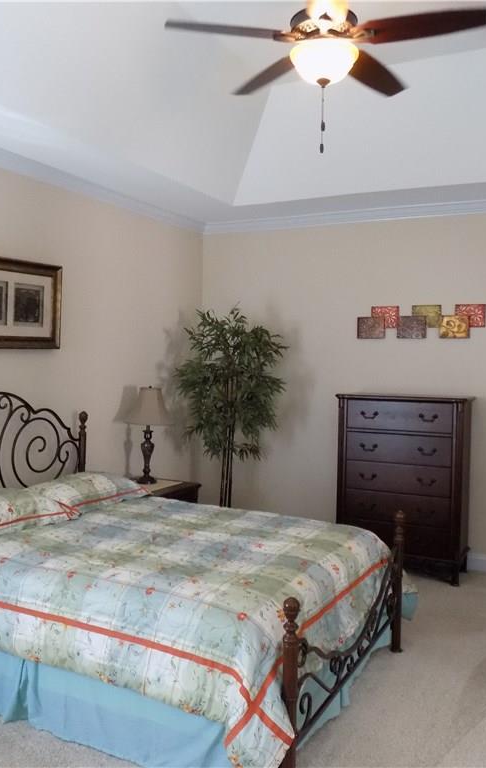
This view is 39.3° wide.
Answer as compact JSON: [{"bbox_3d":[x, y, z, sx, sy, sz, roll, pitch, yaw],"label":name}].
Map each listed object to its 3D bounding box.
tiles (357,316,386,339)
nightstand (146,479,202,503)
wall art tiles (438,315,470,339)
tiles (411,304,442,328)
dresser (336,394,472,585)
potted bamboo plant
[{"bbox_3d":[1.017,-0.444,5.417,0.228,0.176,0.025,2,3,25],"label":"tiles"},{"bbox_3d":[-0.684,1.080,4.860,0.588,0.669,0.537,2,3,25],"label":"nightstand"},{"bbox_3d":[1.598,-0.429,5.141,0.225,0.176,0.025,2,3,25],"label":"wall art tiles"},{"bbox_3d":[1.418,-0.519,5.247,0.222,0.176,0.025,2,2,26],"label":"tiles"},{"bbox_3d":[1.218,0.754,5.149,0.962,1.322,0.425,2,3,25],"label":"dresser"},{"bbox_3d":[-0.097,0.375,5.392,0.840,1.958,0.820,1,2,0],"label":"potted bamboo plant"}]

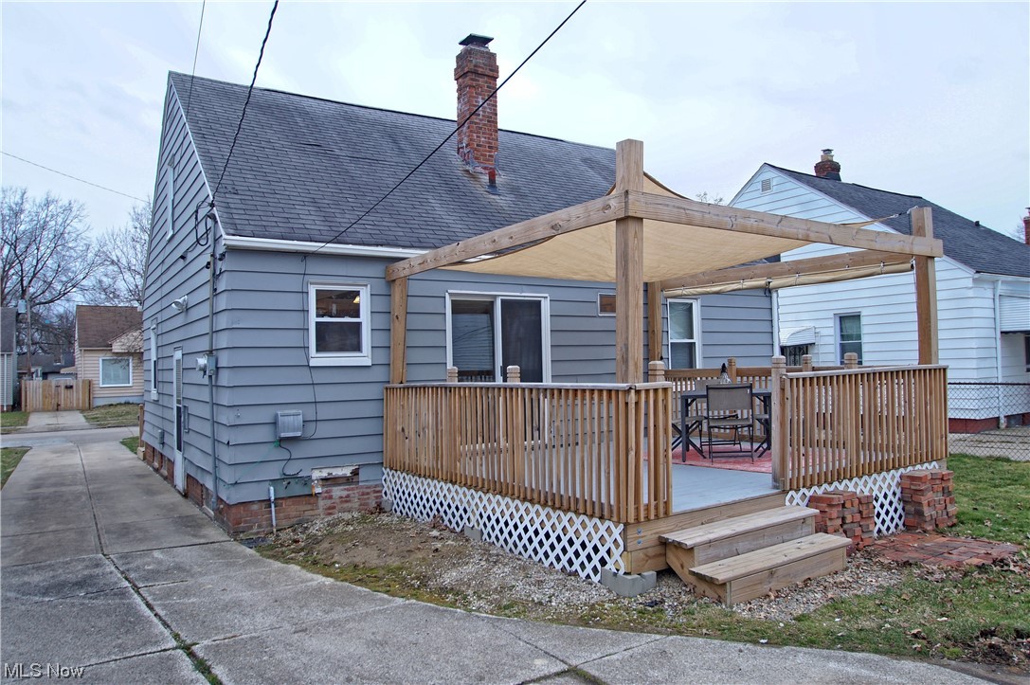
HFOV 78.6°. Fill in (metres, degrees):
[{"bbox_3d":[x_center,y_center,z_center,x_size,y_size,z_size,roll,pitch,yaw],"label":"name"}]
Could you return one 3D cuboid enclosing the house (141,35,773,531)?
[{"bbox_3d":[-1.400,-1.524,11.700,8.600,7.100,7.700,0,-2,-32],"label":"house"}]

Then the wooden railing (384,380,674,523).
[{"bbox_3d":[-0.210,0.872,5.980,0.400,0.970,3.750,0,-2,-37],"label":"wooden railing"}]

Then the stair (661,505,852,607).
[{"bbox_3d":[1.870,1.585,4.810,1.580,0.345,0.570,0,-2,-33],"label":"stair"}]

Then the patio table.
[{"bbox_3d":[2.460,0.943,7.230,1.000,0.730,0.850,-1,-2,8],"label":"patio table"}]

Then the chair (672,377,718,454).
[{"bbox_3d":[2.080,0.890,7.380,0.620,0.860,0.580,-2,-2,17],"label":"chair"}]

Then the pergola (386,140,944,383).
[{"bbox_3d":[1.430,-0.012,6.830,4.300,2.700,3.650,0,-2,-33],"label":"pergola"}]

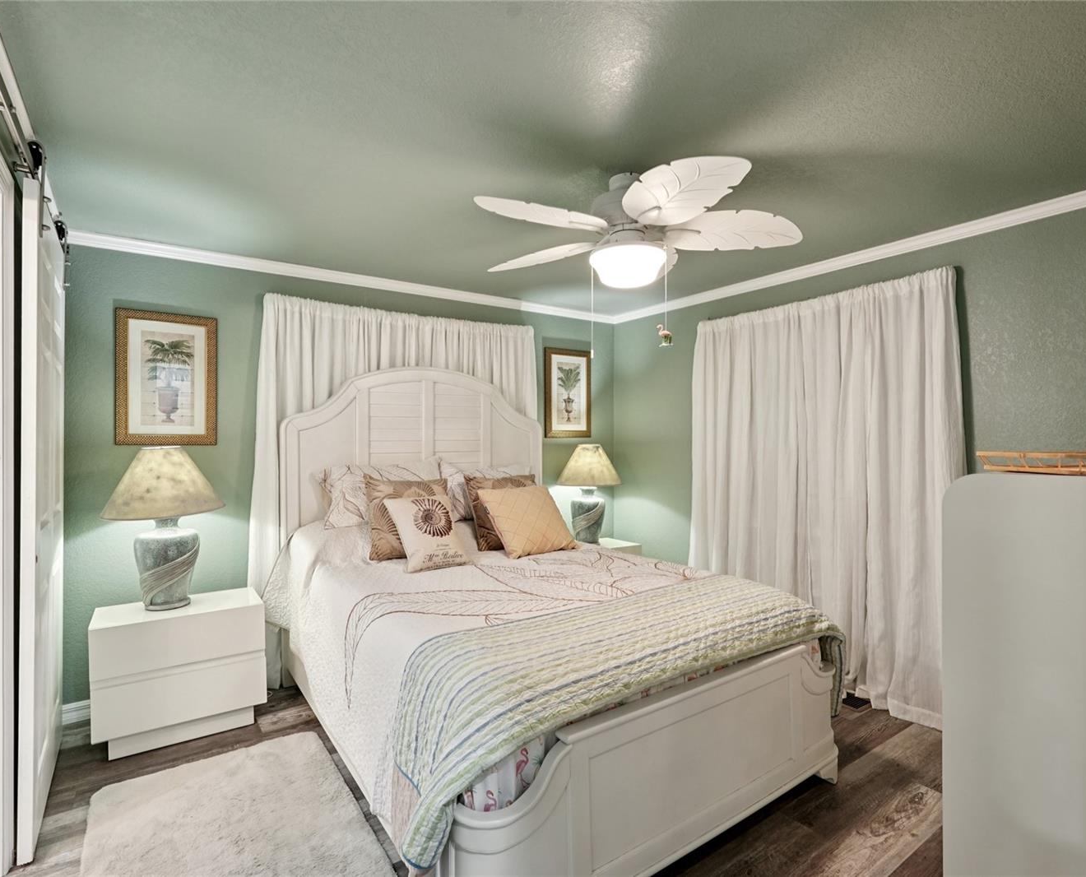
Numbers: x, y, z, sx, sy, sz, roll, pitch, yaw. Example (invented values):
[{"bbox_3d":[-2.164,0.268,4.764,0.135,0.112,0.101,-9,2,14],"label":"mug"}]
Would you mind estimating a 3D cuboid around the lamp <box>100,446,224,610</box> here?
[{"bbox_3d":[-1.724,0.393,2.672,0.470,0.730,0.470,0,0,-35],"label":"lamp"}]

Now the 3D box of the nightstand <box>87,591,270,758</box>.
[{"bbox_3d":[-1.636,1.035,2.646,0.640,0.556,0.368,0,0,-35],"label":"nightstand"}]

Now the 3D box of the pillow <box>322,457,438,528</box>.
[{"bbox_3d":[-0.870,0.298,3.142,0.660,0.440,0.160,0,-30,-35],"label":"pillow"}]

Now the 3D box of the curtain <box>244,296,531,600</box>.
[{"bbox_3d":[-0.783,0.274,3.593,1.880,2.080,0.130,0,0,-35],"label":"curtain"}]

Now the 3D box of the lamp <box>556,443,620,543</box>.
[{"bbox_3d":[0.329,0.391,4.160,0.470,0.730,0.470,0,0,0],"label":"lamp"}]

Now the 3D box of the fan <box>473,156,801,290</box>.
[{"bbox_3d":[0.317,-0.752,2.188,1.300,0.410,1.300,0,0,-35],"label":"fan"}]

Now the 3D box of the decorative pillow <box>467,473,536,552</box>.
[{"bbox_3d":[-0.186,0.381,3.211,0.450,0.430,0.140,0,-22,-35],"label":"decorative pillow"}]

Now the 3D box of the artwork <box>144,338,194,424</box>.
[{"bbox_3d":[-1.850,-0.292,2.905,0.215,0.435,0.025,0,0,-35],"label":"artwork"}]

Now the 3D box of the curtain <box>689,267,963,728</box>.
[{"bbox_3d":[1.410,0.266,3.251,0.170,2.080,1.590,0,0,-35],"label":"curtain"}]

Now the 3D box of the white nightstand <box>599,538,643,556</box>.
[{"bbox_3d":[0.339,1.033,4.102,0.640,0.556,0.368,0,0,-35],"label":"white nightstand"}]

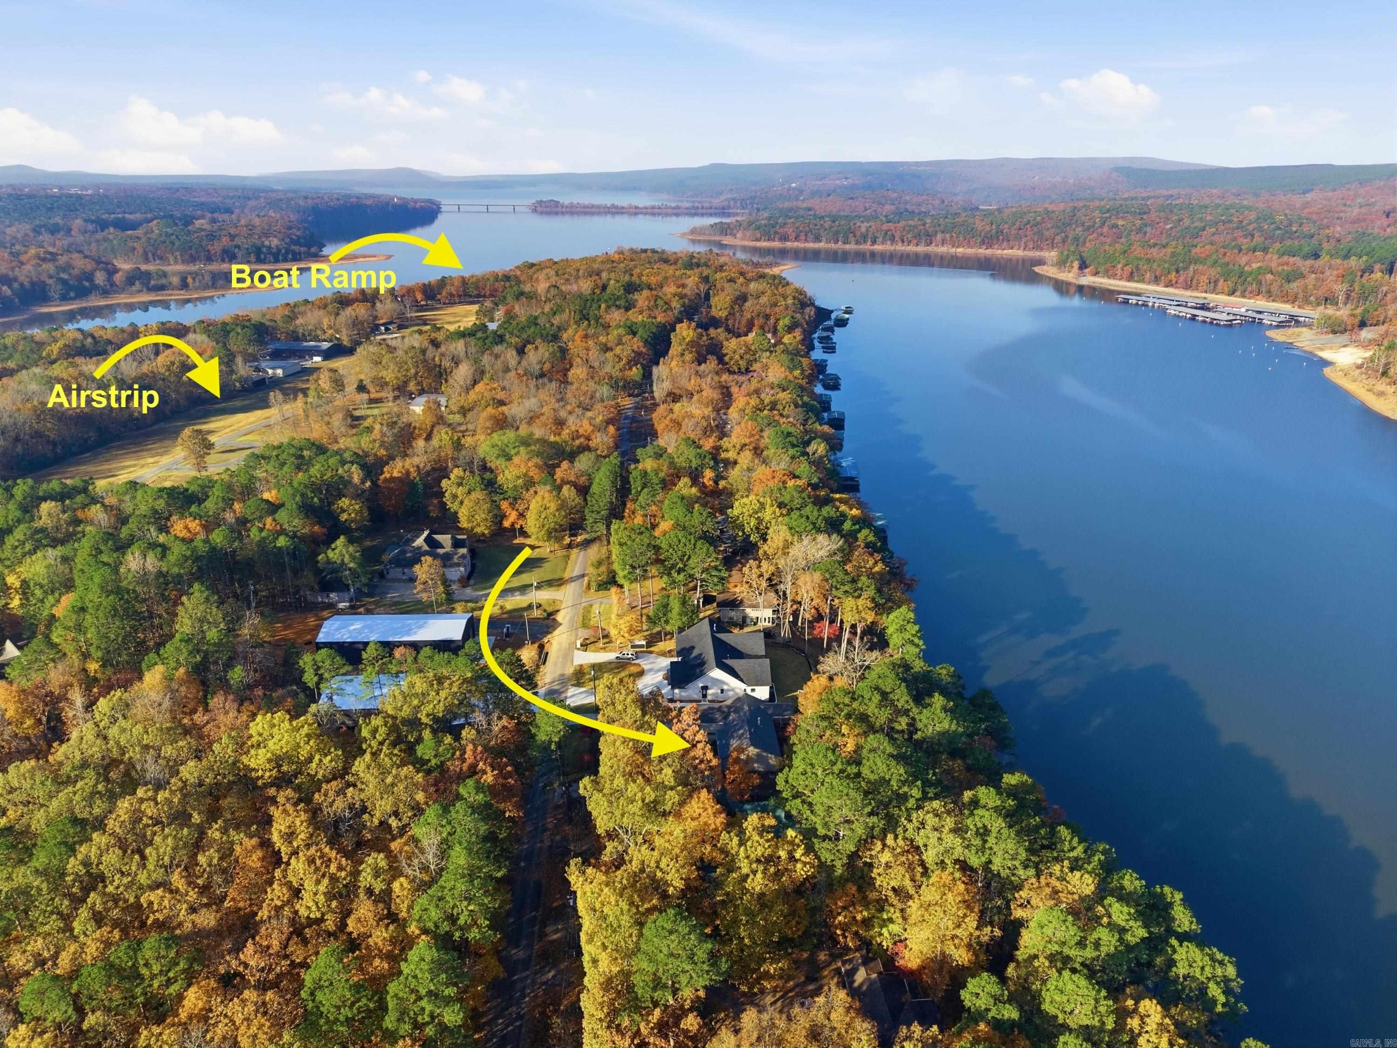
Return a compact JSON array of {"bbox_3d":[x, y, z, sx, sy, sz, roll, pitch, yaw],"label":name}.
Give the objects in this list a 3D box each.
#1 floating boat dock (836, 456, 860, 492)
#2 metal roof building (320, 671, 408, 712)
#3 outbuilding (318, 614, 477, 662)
[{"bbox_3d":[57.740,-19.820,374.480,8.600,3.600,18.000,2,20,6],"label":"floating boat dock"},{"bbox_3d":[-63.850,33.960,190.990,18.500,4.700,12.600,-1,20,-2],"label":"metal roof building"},{"bbox_3d":[-65.890,24.530,212.380,30.770,7.270,12.870,-1,20,-2],"label":"outbuilding"}]

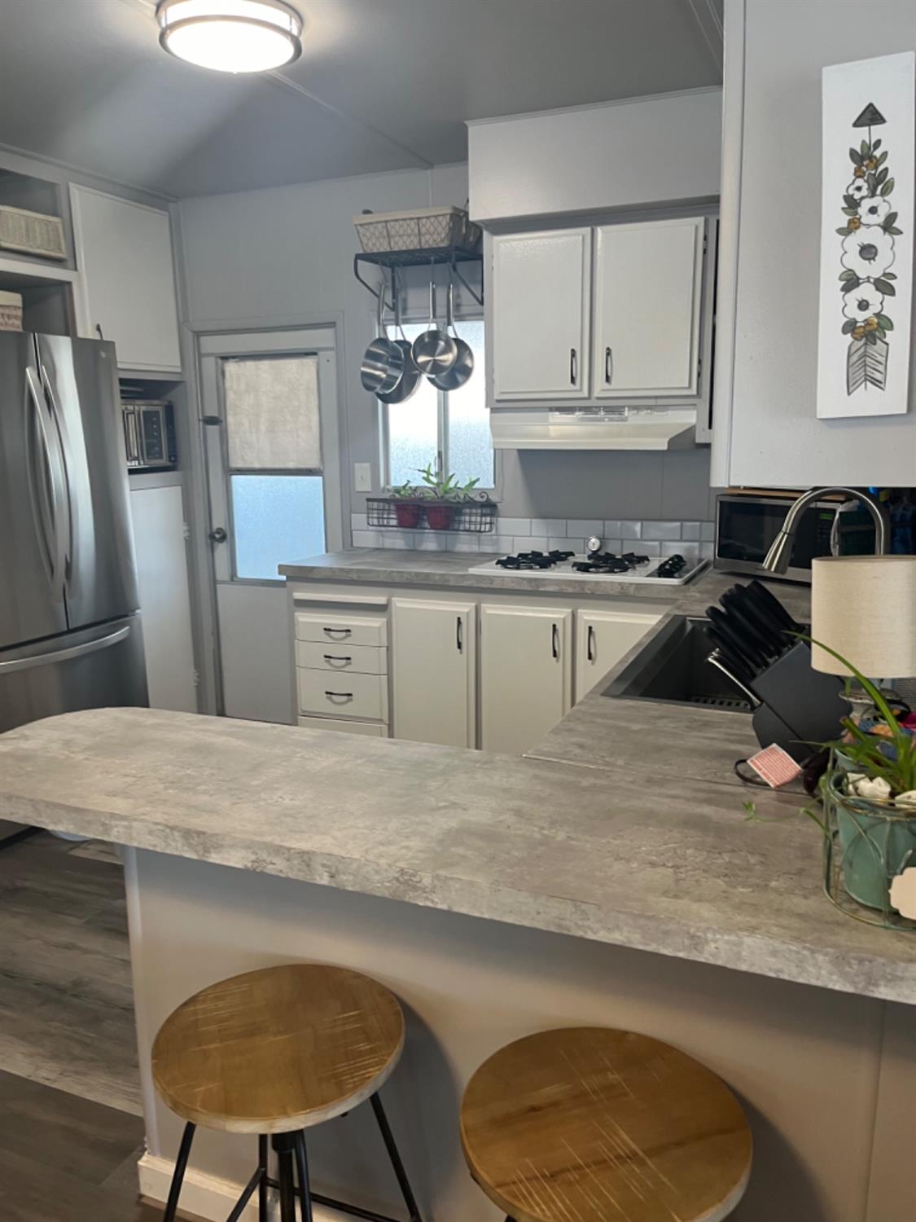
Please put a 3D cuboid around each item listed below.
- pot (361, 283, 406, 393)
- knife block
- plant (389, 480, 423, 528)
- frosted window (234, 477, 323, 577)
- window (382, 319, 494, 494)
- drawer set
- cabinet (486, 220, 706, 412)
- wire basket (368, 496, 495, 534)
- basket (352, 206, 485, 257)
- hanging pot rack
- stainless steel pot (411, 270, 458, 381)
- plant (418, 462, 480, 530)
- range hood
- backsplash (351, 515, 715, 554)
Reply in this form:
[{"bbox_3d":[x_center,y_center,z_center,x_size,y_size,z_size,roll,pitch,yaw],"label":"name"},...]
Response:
[{"bbox_3d":[-0.301,-1.089,3.699,0.100,0.420,0.205,-10,14,-38],"label":"pot"},{"bbox_3d":[0.556,0.134,1.473,0.149,0.197,0.110,4,12,23],"label":"knife block"},{"bbox_3d":[-0.218,-0.451,3.888,0.130,0.195,0.130,-1,11,0],"label":"plant"},{"bbox_3d":[-0.842,-0.385,4.316,0.503,0.487,0.040,4,12,22],"label":"frosted window"},{"bbox_3d":[-0.092,-0.865,3.869,0.535,0.700,0.060,4,12,23],"label":"window"},{"bbox_3d":[-0.358,0.263,3.886,0.415,0.600,0.530,4,12,23],"label":"drawer set"},{"bbox_3d":[0.522,-1.073,3.374,0.790,0.627,0.340,4,12,22],"label":"cabinet"},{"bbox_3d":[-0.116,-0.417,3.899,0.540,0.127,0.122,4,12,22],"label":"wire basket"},{"bbox_3d":[-0.165,-1.472,3.602,0.420,0.137,0.250,4,12,22],"label":"basket"},{"bbox_3d":[-0.147,-1.311,3.638,0.415,0.188,0.275,4,12,22],"label":"hanging pot rack"},{"bbox_3d":[-0.093,-1.133,3.660,0.180,0.390,0.100,-2,1,-1],"label":"stainless steel pot"},{"bbox_3d":[-0.040,-0.474,3.794,0.235,0.270,0.180,4,12,23],"label":"plant"},{"bbox_3d":[0.504,-0.679,3.390,0.755,0.150,0.465,4,12,22],"label":"range hood"},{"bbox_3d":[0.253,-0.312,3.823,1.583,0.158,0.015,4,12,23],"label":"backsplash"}]

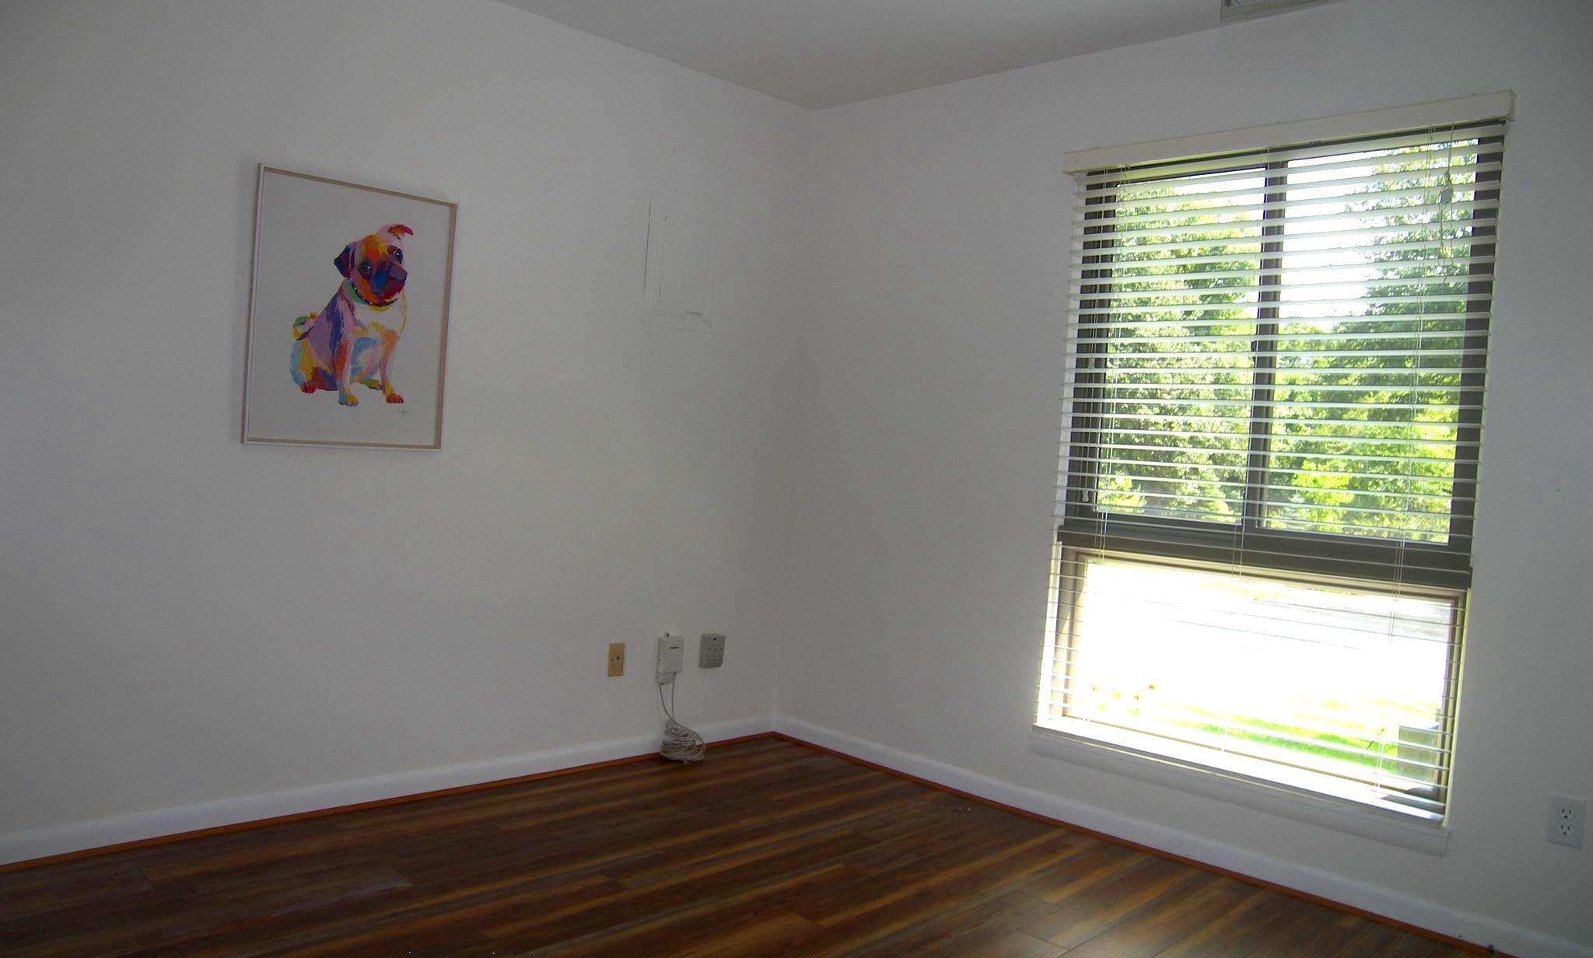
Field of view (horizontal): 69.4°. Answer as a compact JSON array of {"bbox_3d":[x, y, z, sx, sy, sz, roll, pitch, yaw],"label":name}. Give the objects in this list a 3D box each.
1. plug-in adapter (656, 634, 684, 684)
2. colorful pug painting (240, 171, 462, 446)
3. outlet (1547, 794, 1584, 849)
[{"bbox_3d":[-0.449,0.641,4.095,0.082,0.165,0.045,2,3,-45],"label":"plug-in adapter"},{"bbox_3d":[-1.252,-0.459,3.263,0.028,0.735,0.570,5,2,45],"label":"colorful pug painting"},{"bbox_3d":[1.802,0.801,2.694,0.070,0.114,0.010,5,2,45],"label":"outlet"}]

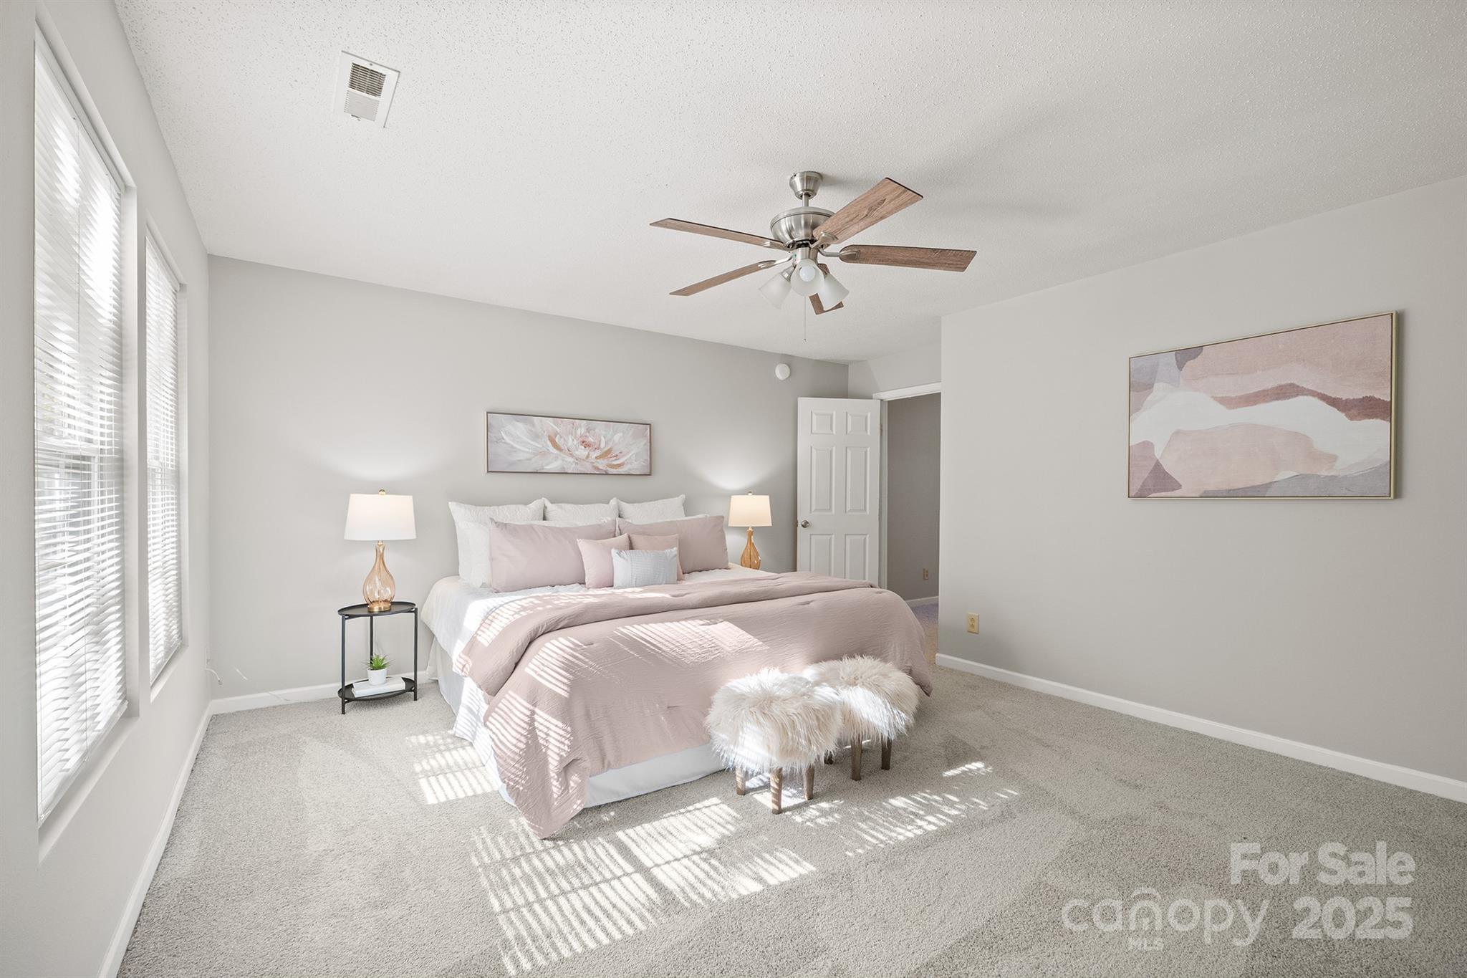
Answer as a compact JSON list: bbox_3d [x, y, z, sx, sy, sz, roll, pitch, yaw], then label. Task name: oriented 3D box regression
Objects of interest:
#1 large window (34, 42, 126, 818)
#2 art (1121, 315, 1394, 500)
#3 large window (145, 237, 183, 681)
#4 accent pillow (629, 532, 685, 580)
[{"bbox_3d":[-1.505,-0.105,1.392,0.050,1.480,0.810,0,0,-36],"label":"large window"},{"bbox_3d":[2.449,-0.342,2.938,0.035,0.780,1.000,0,0,-36],"label":"art"},{"bbox_3d":[-2.101,-0.087,2.208,0.080,1.500,0.840,0,0,-36],"label":"large window"},{"bbox_3d":[-0.553,0.435,3.971,0.400,0.360,0.130,0,-18,-36],"label":"accent pillow"}]

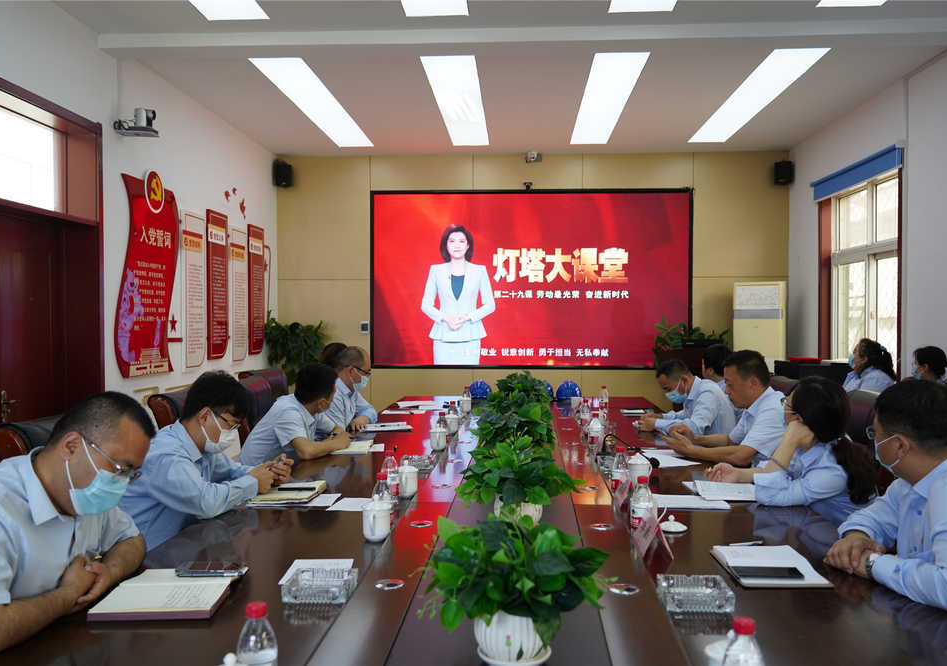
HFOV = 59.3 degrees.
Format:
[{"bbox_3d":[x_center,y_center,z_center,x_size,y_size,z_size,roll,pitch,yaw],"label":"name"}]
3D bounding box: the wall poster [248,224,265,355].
[{"bbox_3d":[-1.909,-0.381,7.356,0.030,1.120,0.410,0,1,3],"label":"wall poster"}]

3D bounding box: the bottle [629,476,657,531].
[{"bbox_3d":[0.476,0.489,2.345,0.066,0.170,0.066,0,1,3],"label":"bottle"}]

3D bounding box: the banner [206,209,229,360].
[{"bbox_3d":[-1.964,-0.366,6.398,0.030,1.130,0.410,0,1,3],"label":"banner"}]

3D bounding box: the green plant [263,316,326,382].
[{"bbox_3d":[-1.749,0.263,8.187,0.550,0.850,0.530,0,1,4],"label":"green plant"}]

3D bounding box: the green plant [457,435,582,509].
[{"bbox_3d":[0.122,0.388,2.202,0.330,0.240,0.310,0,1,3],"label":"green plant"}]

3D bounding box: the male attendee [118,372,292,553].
[{"bbox_3d":[-0.955,0.721,2.851,0.740,1.200,0.550,0,1,8],"label":"male attendee"}]

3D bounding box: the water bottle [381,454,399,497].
[{"bbox_3d":[-0.288,0.493,2.869,0.062,0.180,0.062,0,1,3],"label":"water bottle"}]

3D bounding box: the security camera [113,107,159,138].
[{"bbox_3d":[-2.355,-1.469,5.809,0.270,0.190,0.180,0,1,3],"label":"security camera"}]

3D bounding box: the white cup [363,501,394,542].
[{"bbox_3d":[-0.273,0.525,2.357,0.083,0.125,0.105,0,1,11],"label":"white cup"}]

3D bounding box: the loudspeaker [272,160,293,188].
[{"bbox_3d":[-1.929,-1.609,8.421,0.180,0.270,0.180,0,9,-24],"label":"loudspeaker"}]

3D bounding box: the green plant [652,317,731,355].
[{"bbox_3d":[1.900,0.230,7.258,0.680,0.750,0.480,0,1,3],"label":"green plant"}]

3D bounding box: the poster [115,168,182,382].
[{"bbox_3d":[-2.022,-0.381,5.209,0.050,1.300,0.850,0,1,3],"label":"poster"}]

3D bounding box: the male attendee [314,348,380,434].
[{"bbox_3d":[-0.793,0.687,4.915,0.700,1.210,0.530,0,1,11],"label":"male attendee"}]

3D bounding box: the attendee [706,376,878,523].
[{"bbox_3d":[1.136,0.743,2.872,0.600,1.170,0.500,0,1,17],"label":"attendee"}]

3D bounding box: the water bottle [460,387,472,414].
[{"bbox_3d":[-0.042,0.452,5.636,0.063,0.177,0.063,0,1,4],"label":"water bottle"}]

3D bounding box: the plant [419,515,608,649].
[{"bbox_3d":[0.076,0.472,1.551,0.320,0.260,0.320,0,1,4],"label":"plant"}]

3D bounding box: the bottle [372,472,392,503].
[{"bbox_3d":[-0.267,0.500,2.435,0.063,0.177,0.063,0,1,4],"label":"bottle"}]

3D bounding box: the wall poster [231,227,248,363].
[{"bbox_3d":[-1.936,-0.324,6.888,0.030,1.120,0.400,0,1,3],"label":"wall poster"}]

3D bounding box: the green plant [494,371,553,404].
[{"bbox_3d":[0.321,0.387,5.348,0.370,0.320,0.360,0,1,3],"label":"green plant"}]

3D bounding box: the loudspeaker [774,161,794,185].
[{"bbox_3d":[2.805,-1.448,7.508,0.175,0.210,0.165,0,1,15],"label":"loudspeaker"}]

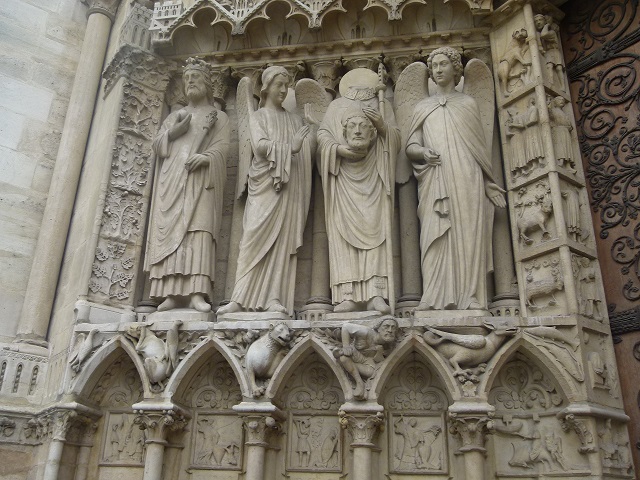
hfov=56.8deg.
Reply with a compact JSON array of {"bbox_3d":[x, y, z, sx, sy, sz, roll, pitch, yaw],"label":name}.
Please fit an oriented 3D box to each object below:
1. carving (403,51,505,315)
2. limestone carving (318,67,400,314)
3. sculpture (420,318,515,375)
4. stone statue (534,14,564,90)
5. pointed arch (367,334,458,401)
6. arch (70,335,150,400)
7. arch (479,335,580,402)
[{"bbox_3d":[1.077,-0.577,4.790,0.768,2.441,0.550,-2,-23,9],"label":"carving"},{"bbox_3d":[0.322,-0.474,4.878,0.694,2.358,0.530,-2,-23,9],"label":"limestone carving"},{"bbox_3d":[1.010,0.721,3.983,0.630,0.353,0.220,-2,-23,8],"label":"sculpture"},{"bbox_3d":[1.943,-1.594,4.977,0.329,0.826,0.130,17,-27,-32],"label":"stone statue"},{"bbox_3d":[0.606,0.844,3.816,0.539,0.434,0.280,-2,-23,8],"label":"pointed arch"},{"bbox_3d":[-1.357,0.907,4.109,0.562,0.442,0.280,-2,-23,8],"label":"arch"},{"bbox_3d":[1.363,0.864,3.925,0.637,0.439,0.250,-2,-23,9],"label":"arch"}]

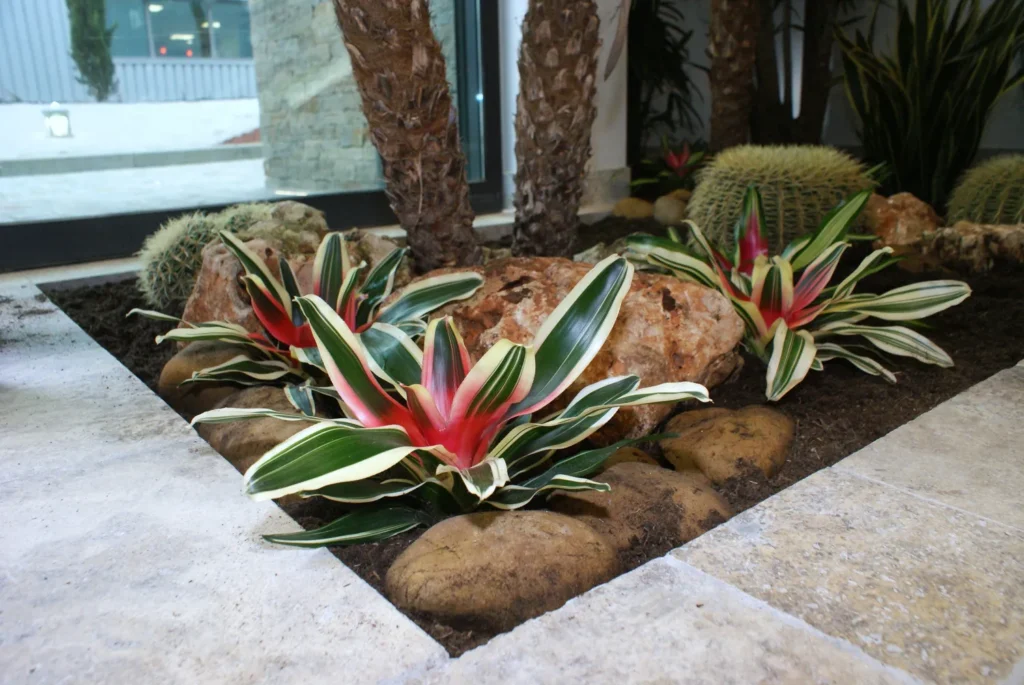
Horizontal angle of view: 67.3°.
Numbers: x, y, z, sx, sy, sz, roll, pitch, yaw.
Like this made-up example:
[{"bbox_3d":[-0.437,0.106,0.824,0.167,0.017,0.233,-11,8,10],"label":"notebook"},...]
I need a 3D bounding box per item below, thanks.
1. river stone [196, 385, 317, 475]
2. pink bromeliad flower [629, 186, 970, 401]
[{"bbox_3d":[-0.340,0.120,1.047,0.170,0.125,0.136,-2,16,0],"label":"river stone"},{"bbox_3d":[0.572,-0.114,1.540,0.630,0.330,0.620,4,16,20],"label":"pink bromeliad flower"}]

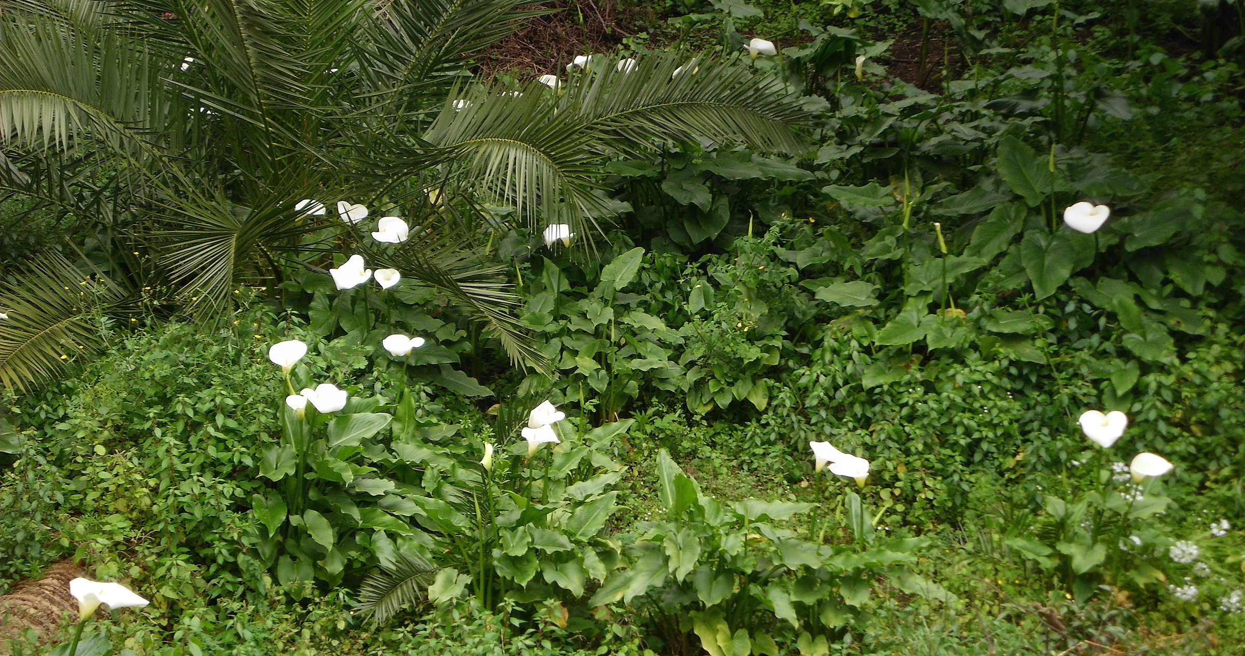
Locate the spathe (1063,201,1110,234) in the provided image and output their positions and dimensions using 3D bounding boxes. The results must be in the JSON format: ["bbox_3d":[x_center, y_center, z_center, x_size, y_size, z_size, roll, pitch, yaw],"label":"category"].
[{"bbox_3d":[1.544,-0.365,10.400,0.152,0.088,0.120,2,12,10],"label":"spathe"}]

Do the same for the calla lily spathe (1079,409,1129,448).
[{"bbox_3d":[1.431,0.301,9.300,0.145,0.095,0.120,0,12,0],"label":"calla lily spathe"}]

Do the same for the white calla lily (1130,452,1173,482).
[{"bbox_3d":[1.573,0.412,9.300,0.120,0.080,0.110,8,15,34],"label":"white calla lily"}]

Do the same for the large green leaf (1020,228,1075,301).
[{"bbox_3d":[1.442,-0.214,10.600,0.190,0.215,0.110,-2,12,-10],"label":"large green leaf"}]

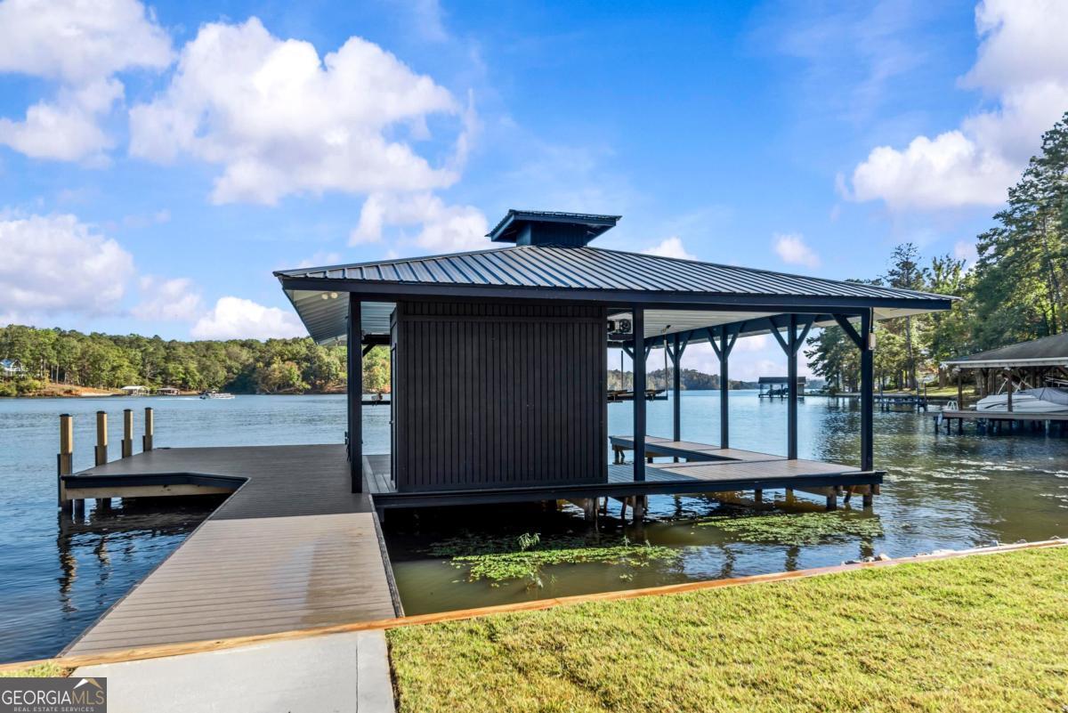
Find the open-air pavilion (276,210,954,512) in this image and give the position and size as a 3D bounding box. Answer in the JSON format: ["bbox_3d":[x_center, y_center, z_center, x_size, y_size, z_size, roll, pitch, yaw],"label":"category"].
[{"bbox_3d":[0.323,-0.384,15.553,10.190,5.460,11.530,0,-3,-15],"label":"open-air pavilion"}]

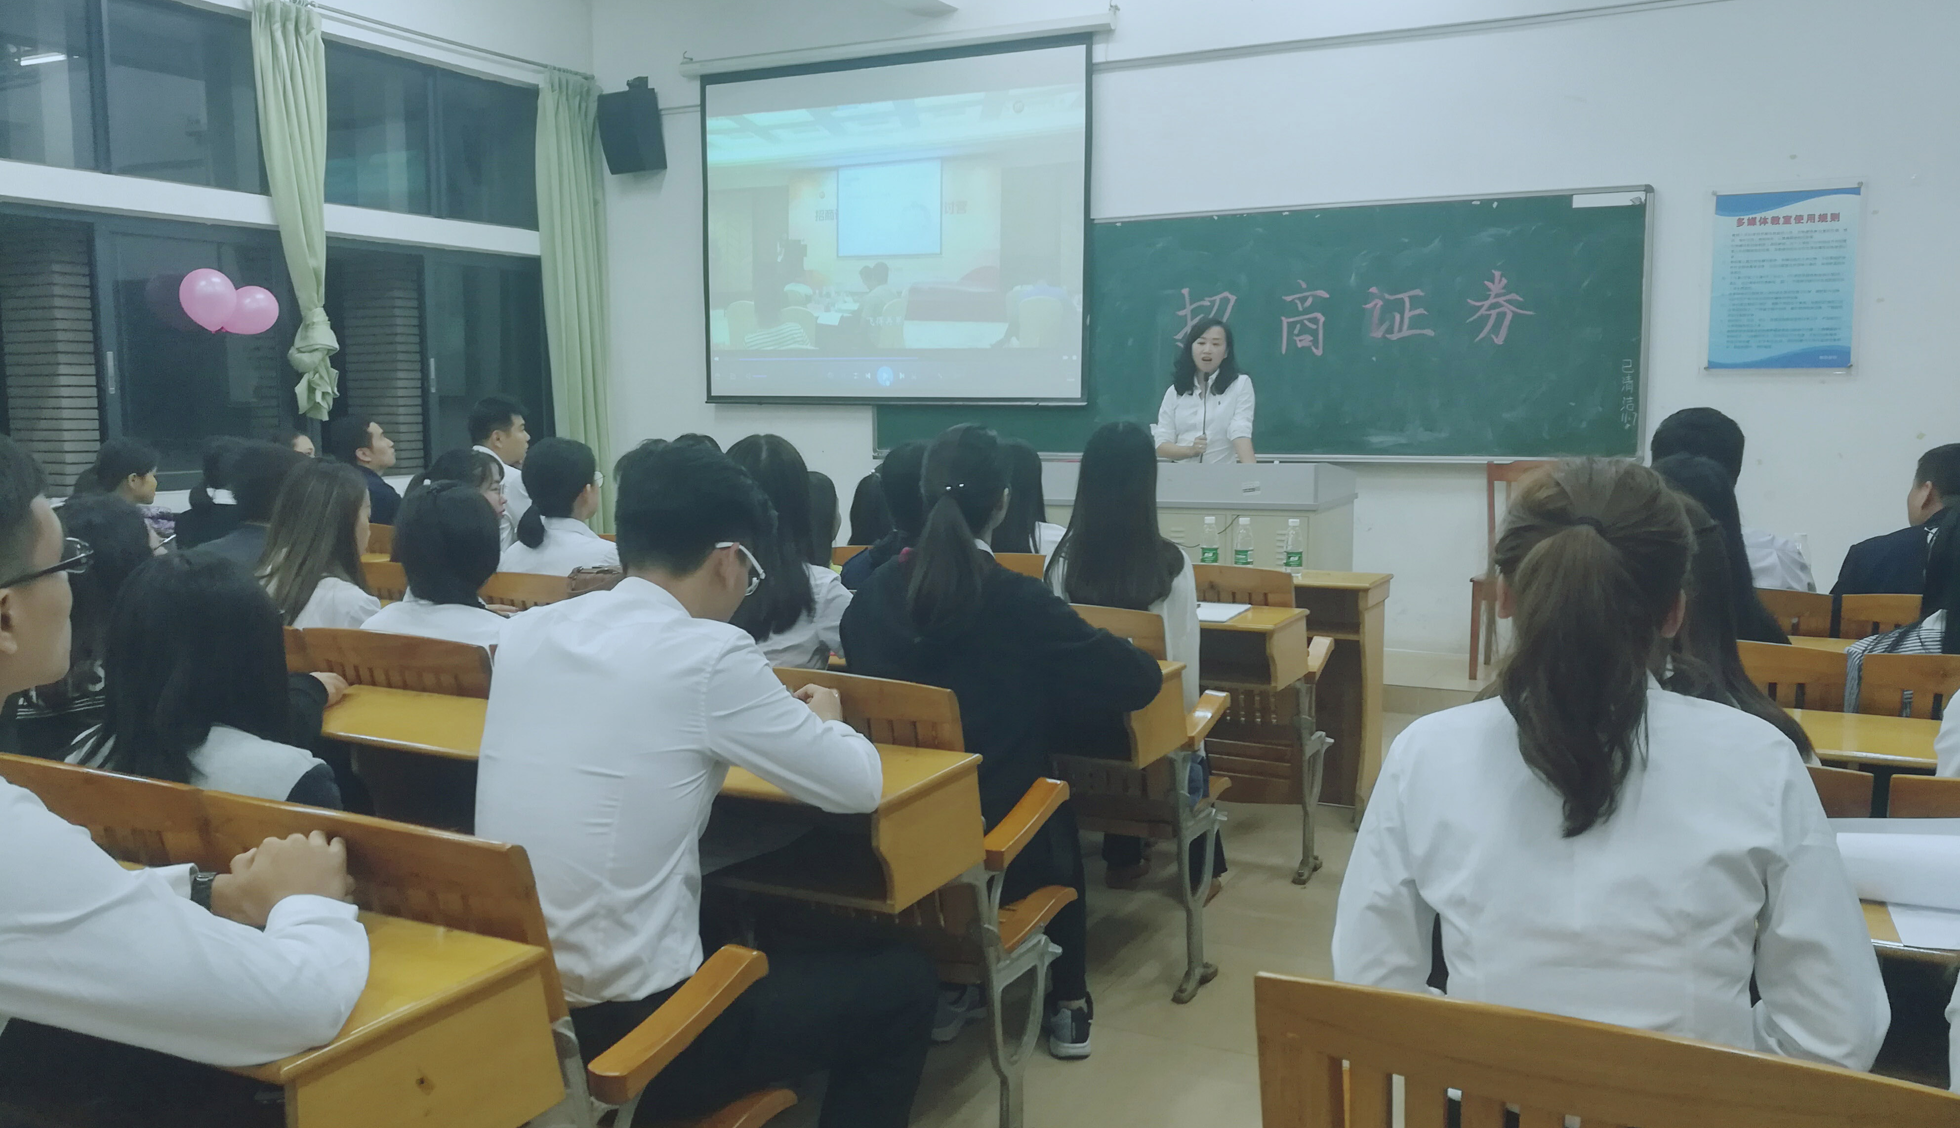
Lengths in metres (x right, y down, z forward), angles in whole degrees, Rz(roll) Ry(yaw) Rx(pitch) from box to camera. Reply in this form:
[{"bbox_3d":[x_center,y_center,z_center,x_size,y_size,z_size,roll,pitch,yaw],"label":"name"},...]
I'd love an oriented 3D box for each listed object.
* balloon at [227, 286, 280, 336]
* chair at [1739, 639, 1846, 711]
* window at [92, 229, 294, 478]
[{"bbox_3d":[-3.498,-1.219,7.079,0.250,0.250,0.260,3,8,28],"label":"balloon"},{"bbox_3d":[1.468,0.560,3.080,0.525,0.900,0.490,3,7,28],"label":"chair"},{"bbox_3d":[-3.705,-0.967,7.006,0.070,1.200,0.980,3,8,28],"label":"window"}]

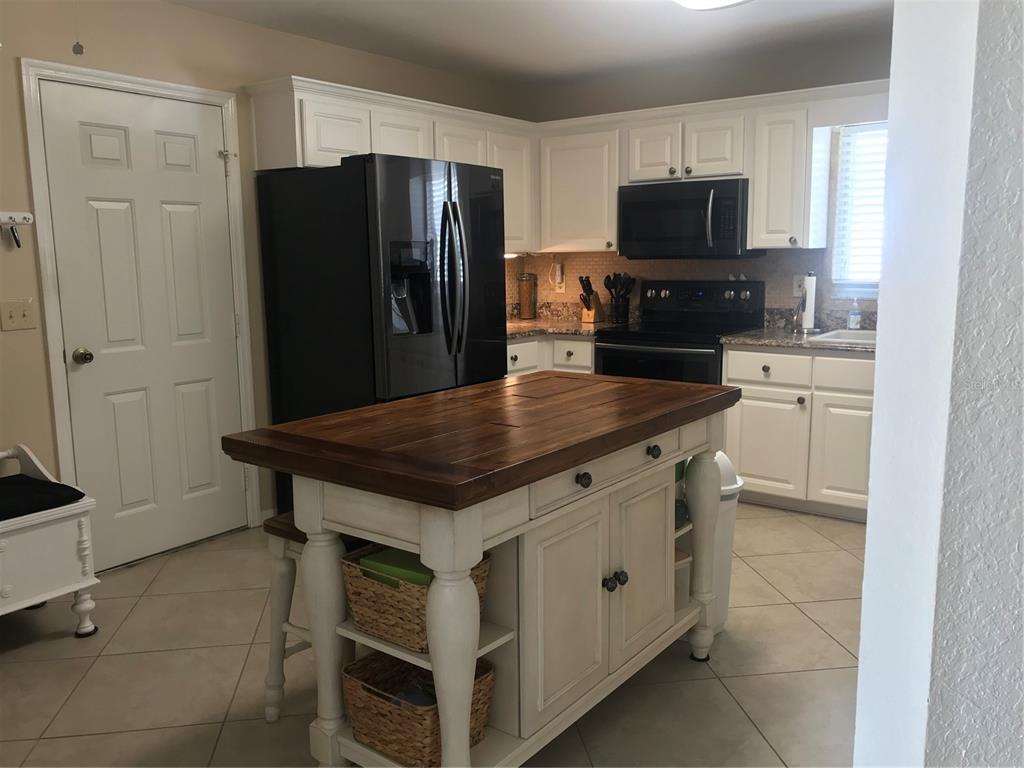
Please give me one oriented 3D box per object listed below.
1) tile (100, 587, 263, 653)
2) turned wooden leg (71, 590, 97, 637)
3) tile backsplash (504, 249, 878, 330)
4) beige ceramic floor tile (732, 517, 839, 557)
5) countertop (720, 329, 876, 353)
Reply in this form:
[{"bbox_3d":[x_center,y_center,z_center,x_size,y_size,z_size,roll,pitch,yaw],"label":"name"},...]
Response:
[{"bbox_3d":[-1.204,0.895,3.137,0.505,0.012,0.505,-2,9,-8],"label":"tile"},{"bbox_3d":[-1.560,0.833,3.023,0.085,0.159,0.085,6,11,37],"label":"turned wooden leg"},{"bbox_3d":[1.036,-0.596,5.111,2.489,0.459,0.020,6,11,37],"label":"tile backsplash"},{"bbox_3d":[1.243,0.734,3.991,0.505,0.012,0.505,-2,9,-8],"label":"beige ceramic floor tile"},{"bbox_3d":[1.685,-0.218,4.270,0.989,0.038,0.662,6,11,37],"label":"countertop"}]

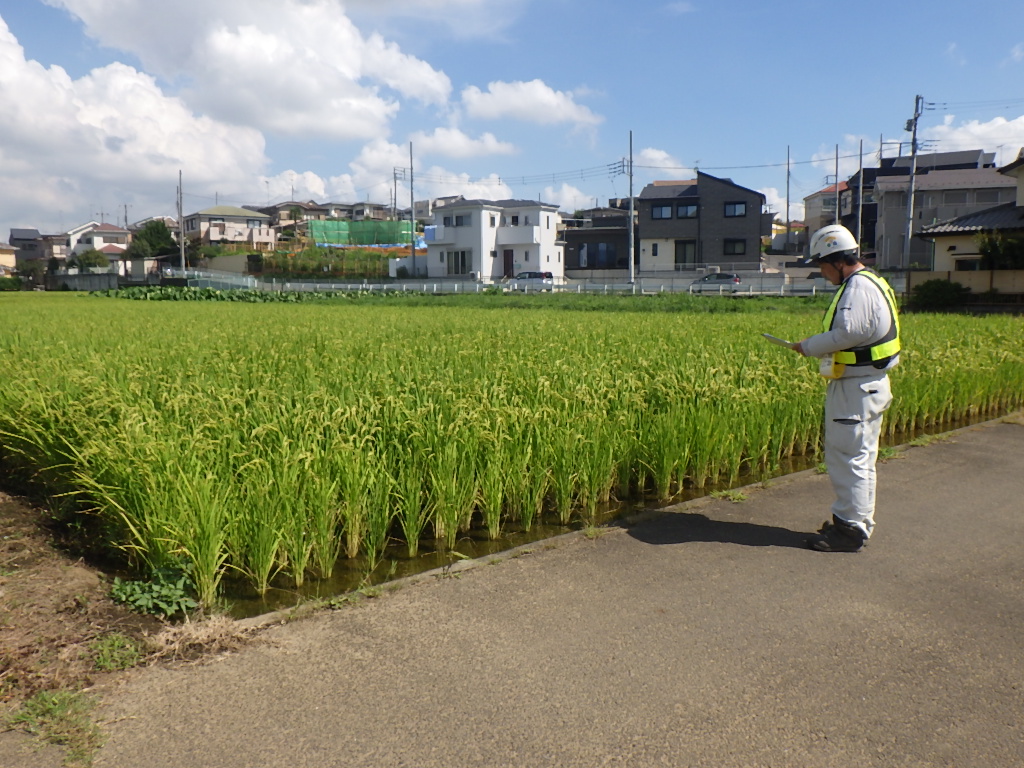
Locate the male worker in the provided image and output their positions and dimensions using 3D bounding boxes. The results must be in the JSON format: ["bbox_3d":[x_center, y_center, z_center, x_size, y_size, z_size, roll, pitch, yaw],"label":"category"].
[{"bbox_3d":[1.756,0.024,4.360,0.530,1.720,0.500,1,8,14],"label":"male worker"}]

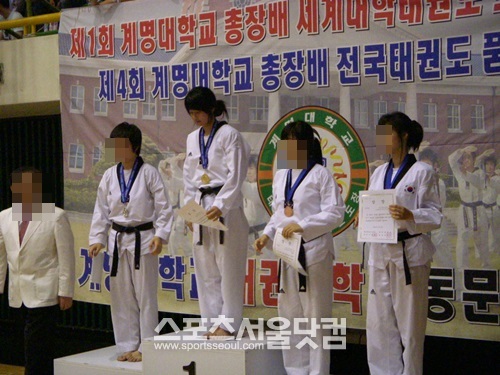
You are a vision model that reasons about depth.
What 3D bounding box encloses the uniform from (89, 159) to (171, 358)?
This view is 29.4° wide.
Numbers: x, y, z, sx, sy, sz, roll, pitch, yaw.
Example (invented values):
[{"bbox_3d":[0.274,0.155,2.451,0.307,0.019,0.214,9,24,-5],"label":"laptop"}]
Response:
[{"bbox_3d":[-0.834,0.481,6.650,0.590,1.340,0.330,0,0,25],"label":"uniform"}]

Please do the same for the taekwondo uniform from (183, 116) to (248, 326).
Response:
[{"bbox_3d":[-0.222,0.266,6.330,0.480,1.380,0.360,0,0,36],"label":"taekwondo uniform"}]

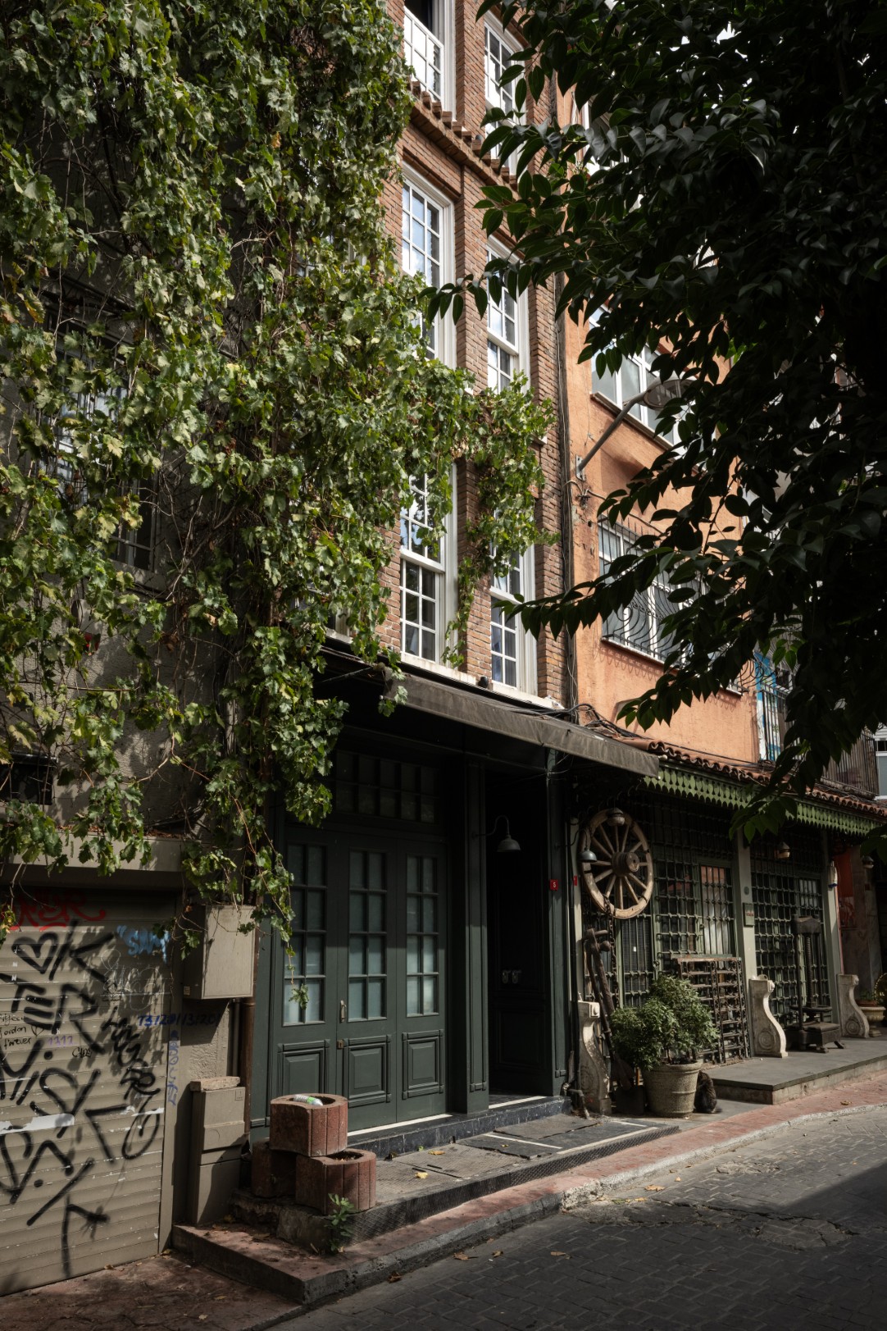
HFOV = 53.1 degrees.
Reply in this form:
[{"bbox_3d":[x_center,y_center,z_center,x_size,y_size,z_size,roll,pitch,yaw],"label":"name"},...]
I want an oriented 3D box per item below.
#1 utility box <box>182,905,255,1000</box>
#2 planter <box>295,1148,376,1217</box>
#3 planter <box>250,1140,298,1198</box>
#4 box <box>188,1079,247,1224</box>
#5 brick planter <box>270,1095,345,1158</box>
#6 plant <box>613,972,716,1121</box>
[{"bbox_3d":[-1.391,1.783,5.531,0.226,0.547,0.365,-13,-19,43],"label":"utility box"},{"bbox_3d":[-0.608,2.943,5.074,0.394,0.254,0.437,12,-18,-40],"label":"planter"},{"bbox_3d":[-0.962,3.047,5.407,0.437,0.254,0.403,-12,-18,41],"label":"planter"},{"bbox_3d":[-1.383,2.950,5.428,0.154,0.768,0.298,-13,-19,43],"label":"box"},{"bbox_3d":[-0.789,2.763,5.333,0.437,0.254,0.394,-9,-16,34],"label":"brick planter"},{"bbox_3d":[1.904,3.260,7.632,0.826,1.152,0.902,0,-13,0],"label":"plant"}]

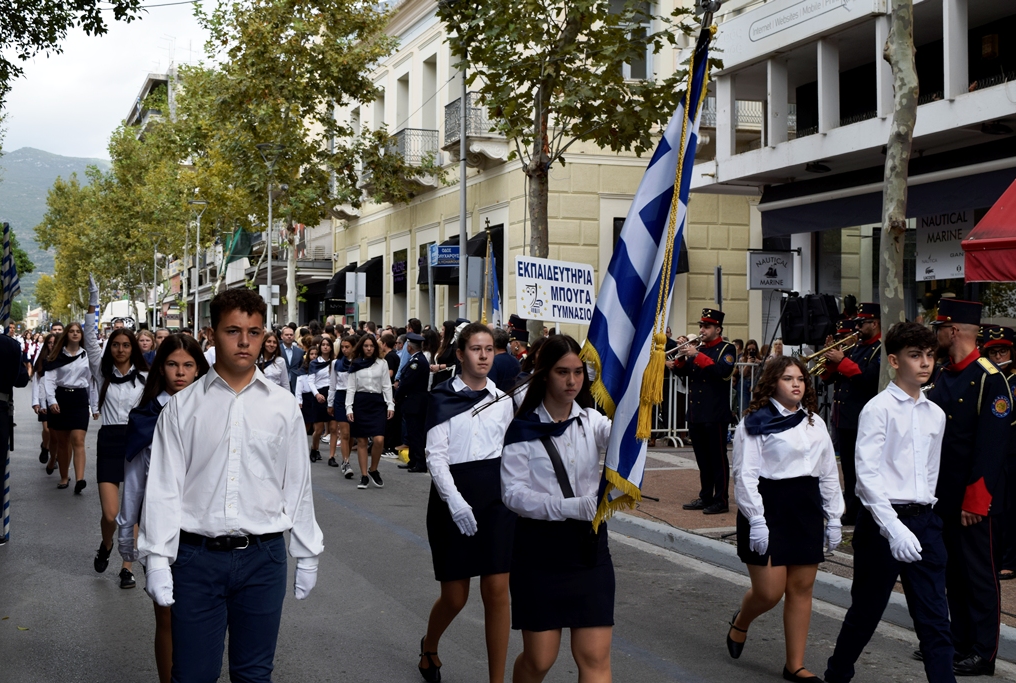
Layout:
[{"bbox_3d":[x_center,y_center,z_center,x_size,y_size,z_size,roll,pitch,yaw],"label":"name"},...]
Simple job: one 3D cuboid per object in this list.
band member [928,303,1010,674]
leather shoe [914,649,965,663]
[{"bbox_3d":[2.263,0.708,6.500,0.420,1.840,0.520,0,0,-16],"label":"band member"},{"bbox_3d":[2.171,1.575,6.600,0.290,0.095,0.110,0,0,-9],"label":"leather shoe"}]

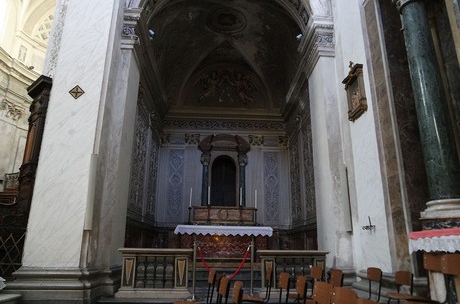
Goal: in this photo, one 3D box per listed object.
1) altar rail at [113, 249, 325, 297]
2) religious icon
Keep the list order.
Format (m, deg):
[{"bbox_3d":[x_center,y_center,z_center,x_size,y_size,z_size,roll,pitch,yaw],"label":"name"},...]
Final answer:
[{"bbox_3d":[-0.119,2.222,5.659,3.847,0.785,0.340,1,-14,-1],"label":"altar rail"},{"bbox_3d":[2.278,-1.125,5.597,0.130,1.170,0.590,1,-14,-2],"label":"religious icon"}]

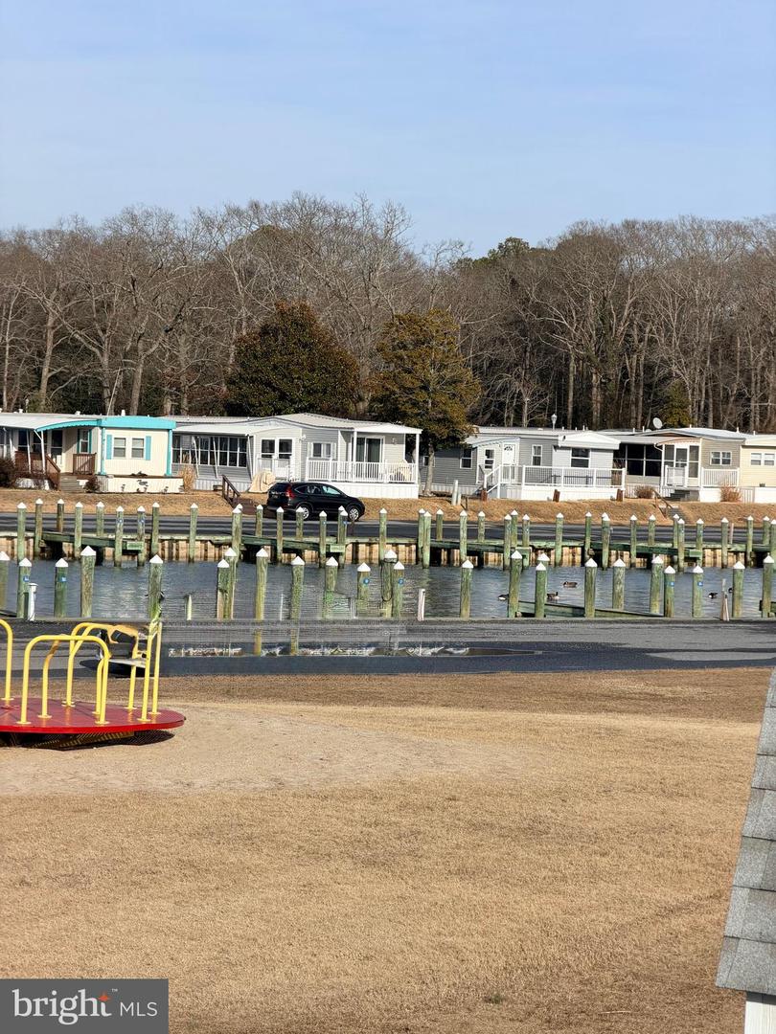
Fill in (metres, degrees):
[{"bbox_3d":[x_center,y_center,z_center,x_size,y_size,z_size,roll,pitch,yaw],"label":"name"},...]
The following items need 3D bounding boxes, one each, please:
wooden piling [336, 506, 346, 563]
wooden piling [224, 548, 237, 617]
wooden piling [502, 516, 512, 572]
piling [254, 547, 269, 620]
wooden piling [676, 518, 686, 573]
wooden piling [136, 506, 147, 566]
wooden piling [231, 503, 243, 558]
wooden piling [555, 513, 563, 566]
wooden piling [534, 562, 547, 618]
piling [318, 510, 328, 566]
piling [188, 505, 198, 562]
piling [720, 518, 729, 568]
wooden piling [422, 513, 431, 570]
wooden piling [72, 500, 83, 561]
[{"bbox_3d":[-1.604,0.704,105.179,0.260,1.950,0.260,1,2,-33],"label":"wooden piling"},{"bbox_3d":[-3.662,1.553,69.322,0.270,1.650,0.270,2,2,0],"label":"wooden piling"},{"bbox_3d":[4.249,0.899,106.397,0.260,1.950,0.260,2,1,0],"label":"wooden piling"},{"bbox_3d":[-2.777,1.563,65.521,0.265,1.750,0.265,2,1,0],"label":"piling"},{"bbox_3d":[11.268,1.096,115.027,0.270,2.040,0.270,2,2,0],"label":"wooden piling"},{"bbox_3d":[-8.317,0.619,100.523,0.260,1.980,0.260,2,1,0],"label":"wooden piling"},{"bbox_3d":[-5.205,0.644,103.047,0.260,1.950,0.260,1,2,-33],"label":"wooden piling"},{"bbox_3d":[6.285,0.850,109.614,0.255,1.962,0.255,2,1,0],"label":"wooden piling"},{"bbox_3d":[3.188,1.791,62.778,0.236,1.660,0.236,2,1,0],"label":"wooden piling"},{"bbox_3d":[-2.278,0.772,104.023,0.260,1.960,0.260,2,1,0],"label":"piling"},{"bbox_3d":[-6.619,0.552,101.546,0.244,2.051,0.244,2,1,0],"label":"piling"},{"bbox_3d":[12.809,1.003,113.696,0.256,1.935,0.256,2,1,0],"label":"piling"},{"bbox_3d":[1.354,0.803,104.570,0.260,1.950,0.260,2,1,0],"label":"wooden piling"},{"bbox_3d":[-11.011,0.487,106.027,0.280,2.030,0.280,2,2,0],"label":"wooden piling"}]

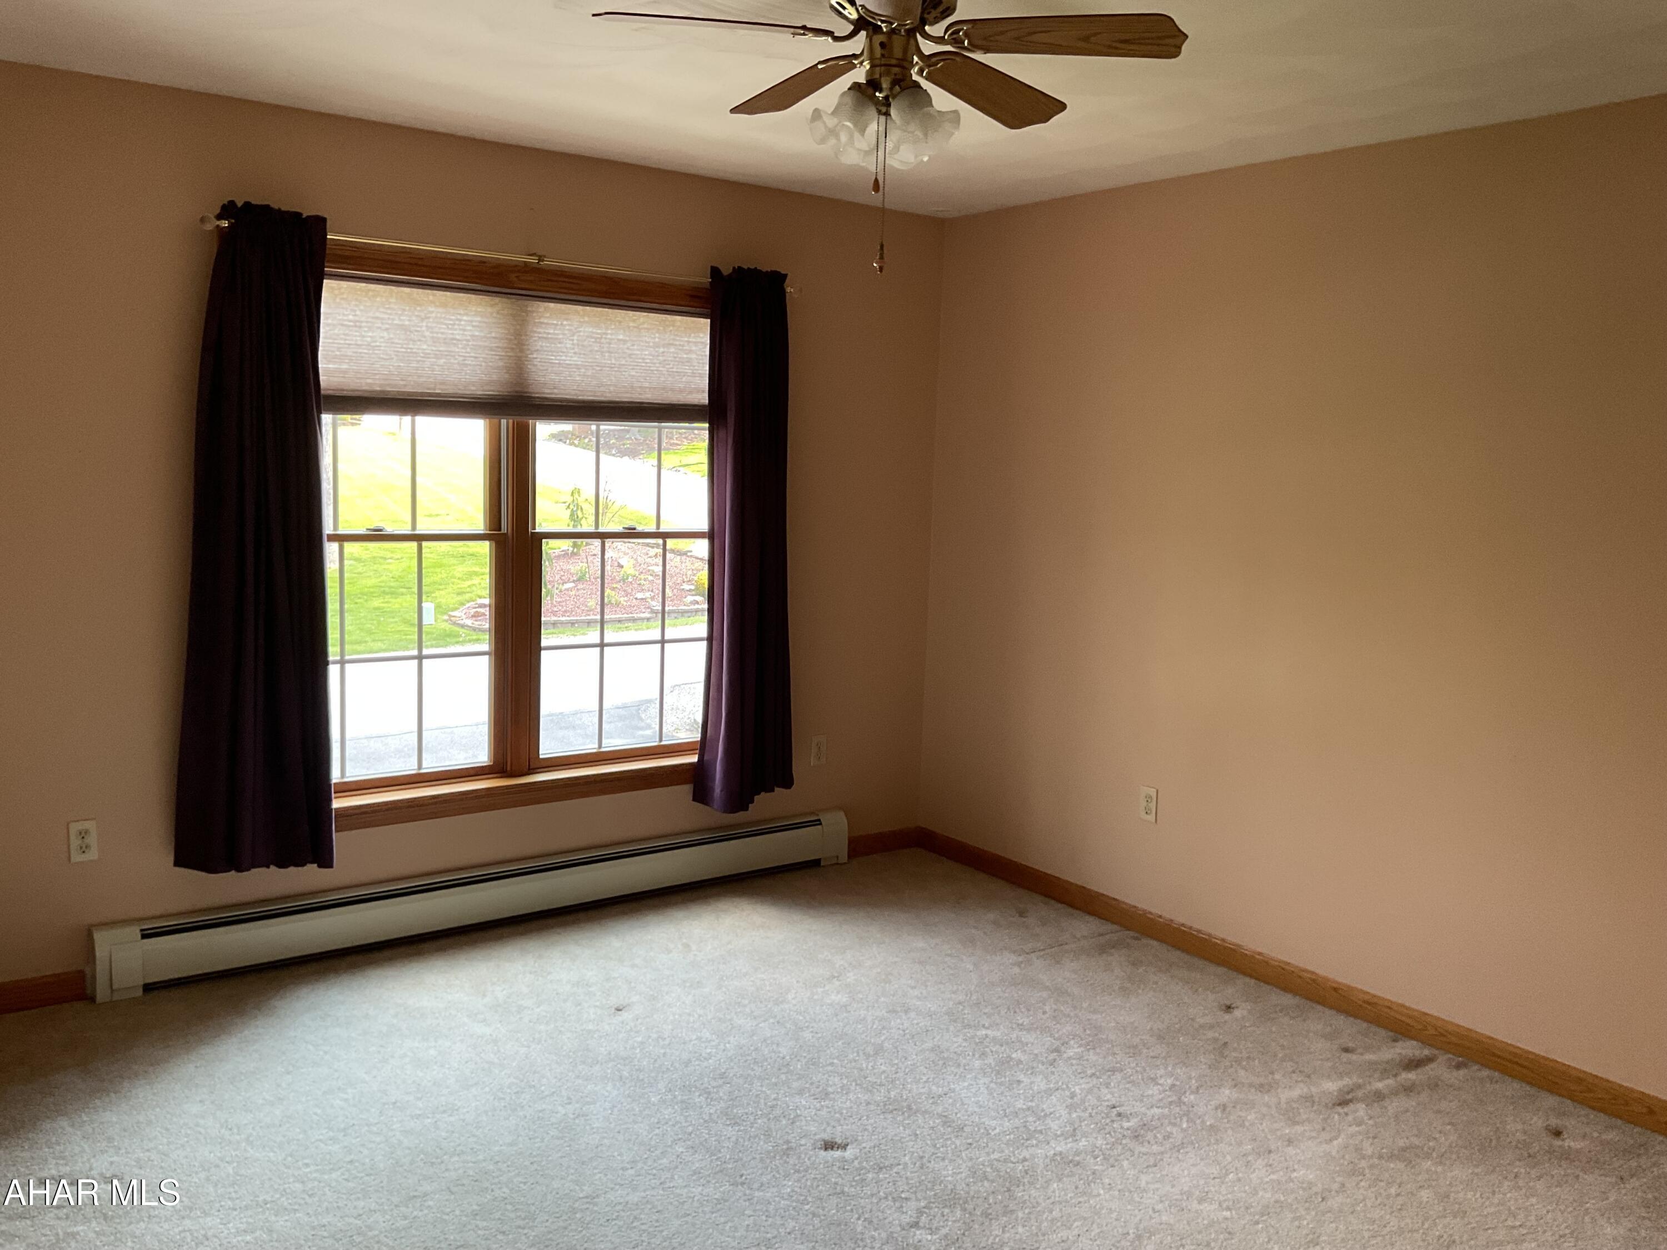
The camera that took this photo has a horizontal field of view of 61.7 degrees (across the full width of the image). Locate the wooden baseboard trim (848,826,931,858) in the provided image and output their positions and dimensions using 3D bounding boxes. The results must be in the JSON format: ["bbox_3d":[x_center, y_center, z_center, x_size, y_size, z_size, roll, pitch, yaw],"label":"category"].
[{"bbox_3d":[0.187,0.851,5.431,0.395,0.081,0.014,-3,9,-36],"label":"wooden baseboard trim"}]

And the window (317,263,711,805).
[{"bbox_3d":[-0.987,-0.267,4.442,1.805,1.715,0.110,-3,9,-36],"label":"window"}]

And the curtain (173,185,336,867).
[{"bbox_3d":[-1.614,-0.220,3.873,0.437,1.850,0.105,-3,9,-36],"label":"curtain"}]

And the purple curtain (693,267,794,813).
[{"bbox_3d":[-0.285,-0.281,4.847,0.445,1.855,0.115,-3,9,-36],"label":"purple curtain"}]

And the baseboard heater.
[{"bbox_3d":[-0.981,0.867,4.529,2.540,0.201,0.069,-3,9,-36],"label":"baseboard heater"}]

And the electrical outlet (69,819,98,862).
[{"bbox_3d":[-2.014,0.583,3.756,0.070,0.114,0.009,-3,9,-36],"label":"electrical outlet"}]

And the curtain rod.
[{"bbox_3d":[-0.904,-1.112,4.264,1.935,0.045,0.072,-3,9,-36],"label":"curtain rod"}]

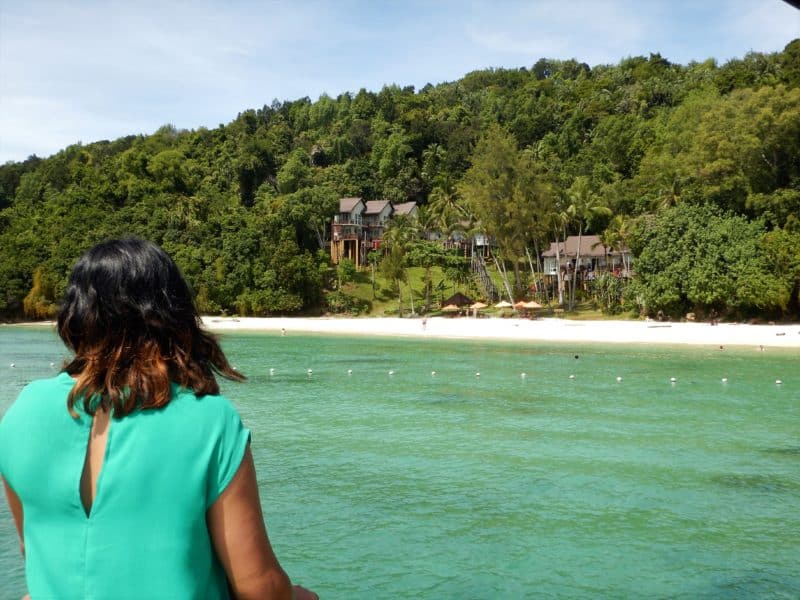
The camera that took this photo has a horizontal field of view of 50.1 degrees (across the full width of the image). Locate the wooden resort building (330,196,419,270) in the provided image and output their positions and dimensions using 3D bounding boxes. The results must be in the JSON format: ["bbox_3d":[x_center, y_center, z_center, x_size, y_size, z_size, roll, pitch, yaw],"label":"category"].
[{"bbox_3d":[-4.590,-12.160,154.000,13.500,13.000,9.500,0,-1,27],"label":"wooden resort building"}]

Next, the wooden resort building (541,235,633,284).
[{"bbox_3d":[26.390,-5.660,121.000,13.000,7.200,8.500,0,-1,12],"label":"wooden resort building"}]

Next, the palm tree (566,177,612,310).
[{"bbox_3d":[25.260,-7.530,114.000,6.100,17.800,6.000,0,-1,0],"label":"palm tree"}]

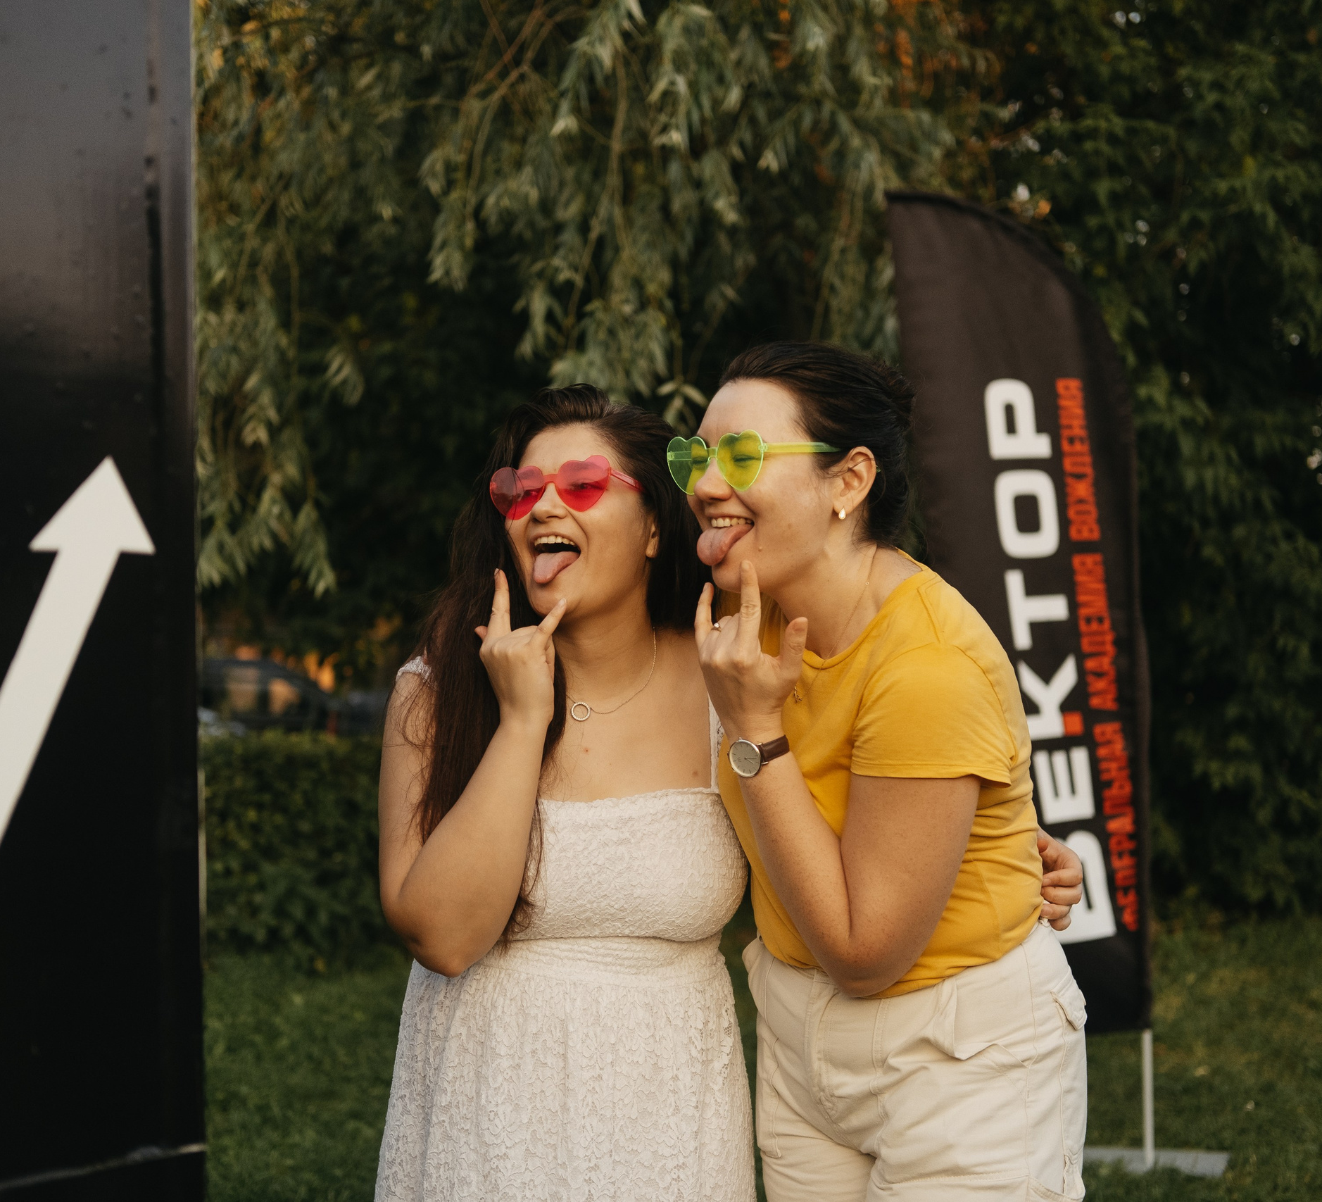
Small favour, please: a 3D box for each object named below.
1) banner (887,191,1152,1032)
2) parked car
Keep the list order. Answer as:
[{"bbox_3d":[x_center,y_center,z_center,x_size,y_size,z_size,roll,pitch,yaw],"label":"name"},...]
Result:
[{"bbox_3d":[0.885,0.030,6.480,0.680,2.050,0.100,-1,0,-22],"label":"banner"},{"bbox_3d":[-5.000,1.330,26.300,4.400,1.500,1.800,-1,0,-8],"label":"parked car"}]

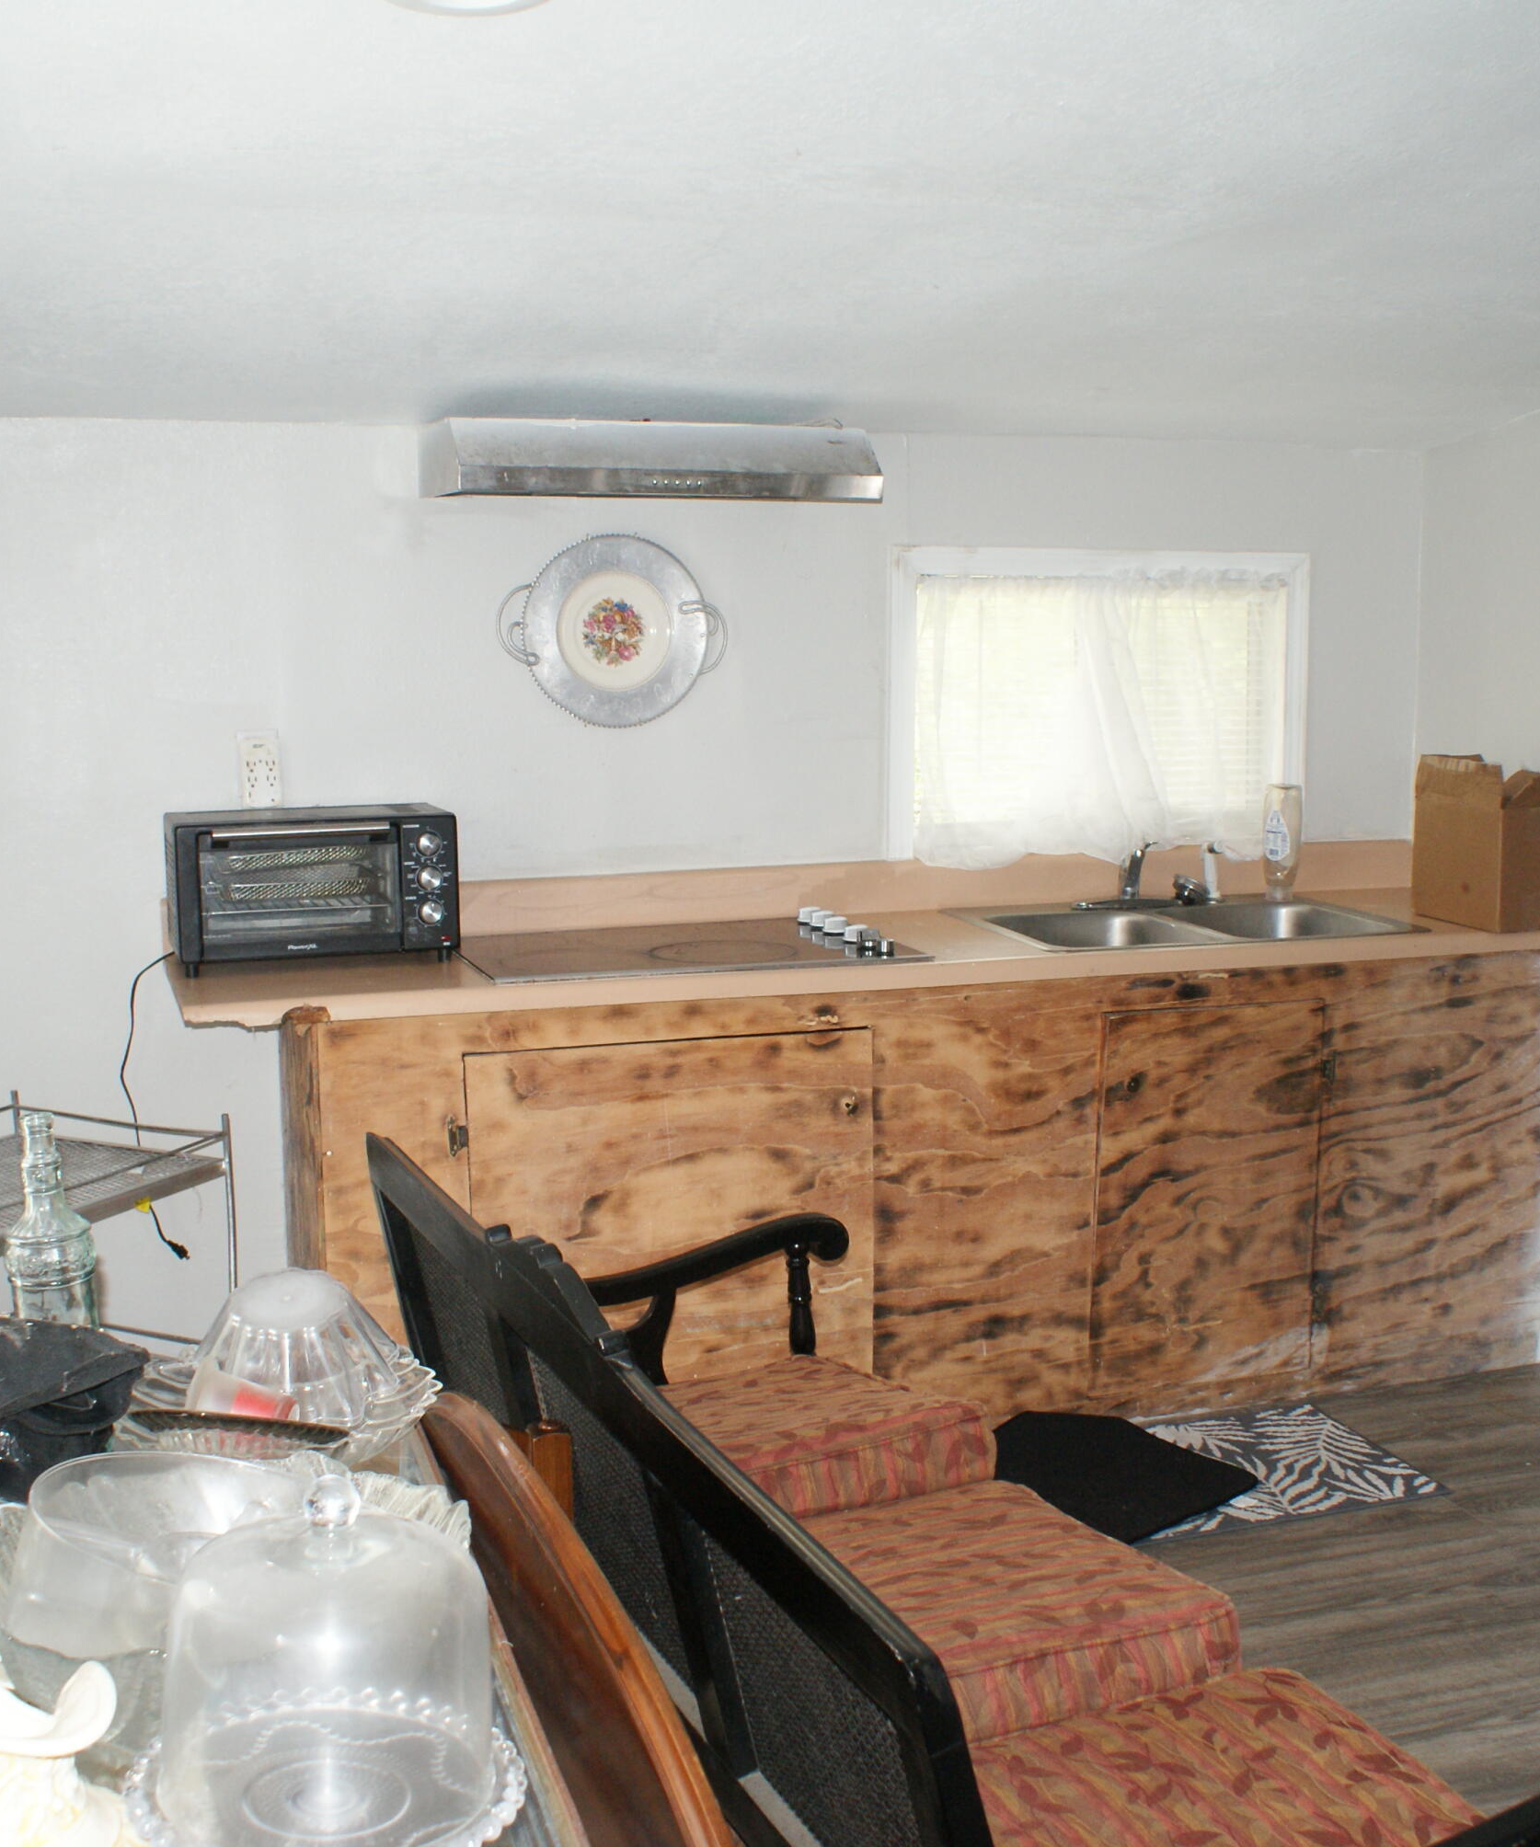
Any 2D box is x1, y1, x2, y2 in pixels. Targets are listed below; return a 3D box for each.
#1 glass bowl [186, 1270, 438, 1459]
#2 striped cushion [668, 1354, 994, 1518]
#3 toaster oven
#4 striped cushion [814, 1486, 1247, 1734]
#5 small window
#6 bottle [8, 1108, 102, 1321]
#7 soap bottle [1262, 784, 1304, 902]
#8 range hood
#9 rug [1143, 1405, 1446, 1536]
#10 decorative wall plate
[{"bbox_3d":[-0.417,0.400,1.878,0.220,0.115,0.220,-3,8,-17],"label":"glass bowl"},{"bbox_3d":[-0.069,0.682,2.704,0.535,0.101,0.544,-4,-2,-25],"label":"striped cushion"},{"bbox_3d":[-0.831,-0.065,3.756,0.485,0.275,0.320,-3,8,-17],"label":"toaster oven"},{"bbox_3d":[0.136,0.749,2.267,0.535,0.099,0.535,-4,2,-25],"label":"striped cushion"},{"bbox_3d":[0.719,-0.446,4.488,0.866,0.624,0.069,-3,8,-17],"label":"small window"},{"bbox_3d":[-0.690,0.323,2.002,0.083,0.297,0.083,-3,8,-17],"label":"bottle"},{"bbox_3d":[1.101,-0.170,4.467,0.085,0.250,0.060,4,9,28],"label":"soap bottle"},{"bbox_3d":[-0.241,-0.865,3.896,0.762,0.146,0.510,-3,8,-17],"label":"range hood"},{"bbox_3d":[0.755,0.981,3.723,0.772,0.012,0.446,-3,8,-17],"label":"rug"},{"bbox_3d":[-0.307,-0.580,4.112,0.465,0.382,0.040,-3,8,-17],"label":"decorative wall plate"}]

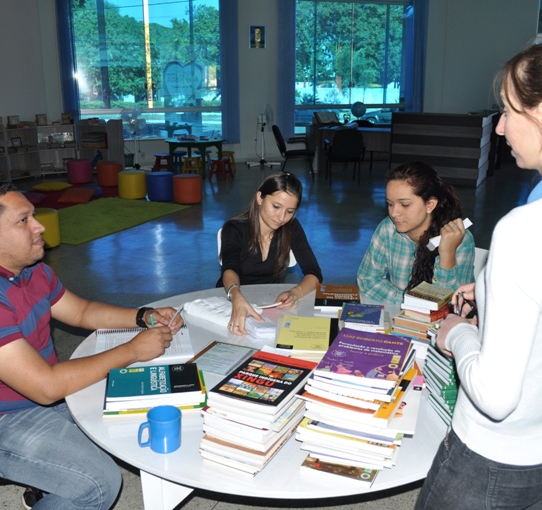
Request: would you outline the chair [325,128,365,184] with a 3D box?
[{"bbox_3d":[1.160,-1.569,9.179,0.560,0.860,0.580,-1,16,-3],"label":"chair"}]

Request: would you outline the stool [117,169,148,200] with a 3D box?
[{"bbox_3d":[-1.964,-0.996,8.173,0.360,0.345,0.360,-4,17,-13],"label":"stool"}]

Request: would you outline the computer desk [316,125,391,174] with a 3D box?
[{"bbox_3d":[1.630,-1.770,10.026,1.400,0.770,0.660,8,18,27],"label":"computer desk"}]

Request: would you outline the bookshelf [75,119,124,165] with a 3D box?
[{"bbox_3d":[-3.070,-1.949,10.370,0.660,0.920,0.420,5,17,16],"label":"bookshelf"}]

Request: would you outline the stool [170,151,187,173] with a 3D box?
[{"bbox_3d":[-1.605,-1.618,10.211,0.310,0.360,0.310,-3,17,-8],"label":"stool"}]

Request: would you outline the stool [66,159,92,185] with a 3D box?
[{"bbox_3d":[-3.143,-1.375,9.476,0.360,0.345,0.360,-6,18,-17],"label":"stool"}]

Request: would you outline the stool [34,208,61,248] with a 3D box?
[{"bbox_3d":[-2.270,-0.272,5.651,0.360,0.350,0.360,6,17,20],"label":"stool"}]

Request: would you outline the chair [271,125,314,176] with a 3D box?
[{"bbox_3d":[0.359,-1.665,9.420,0.640,0.870,0.570,1,17,5],"label":"chair"}]

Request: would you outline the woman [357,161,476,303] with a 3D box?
[{"bbox_3d":[0.667,0.247,2.409,0.520,1.230,0.700,11,20,34],"label":"woman"}]

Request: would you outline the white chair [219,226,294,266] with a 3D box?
[{"bbox_3d":[-0.060,0.311,2.821,0.430,0.820,0.500,-1,16,-3],"label":"white chair"}]

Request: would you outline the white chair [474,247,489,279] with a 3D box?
[{"bbox_3d":[0.729,0.391,2.677,0.430,0.800,0.480,14,22,41],"label":"white chair"}]

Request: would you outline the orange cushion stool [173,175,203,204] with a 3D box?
[{"bbox_3d":[-1.129,-0.894,7.809,0.360,0.345,0.360,-3,17,-8],"label":"orange cushion stool"}]

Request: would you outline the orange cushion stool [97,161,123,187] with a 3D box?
[{"bbox_3d":[-2.582,-1.300,9.208,0.360,0.345,0.360,-5,17,-15],"label":"orange cushion stool"}]

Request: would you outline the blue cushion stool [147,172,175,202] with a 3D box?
[{"bbox_3d":[-1.528,-0.946,7.937,0.365,0.360,0.365,0,16,0],"label":"blue cushion stool"}]

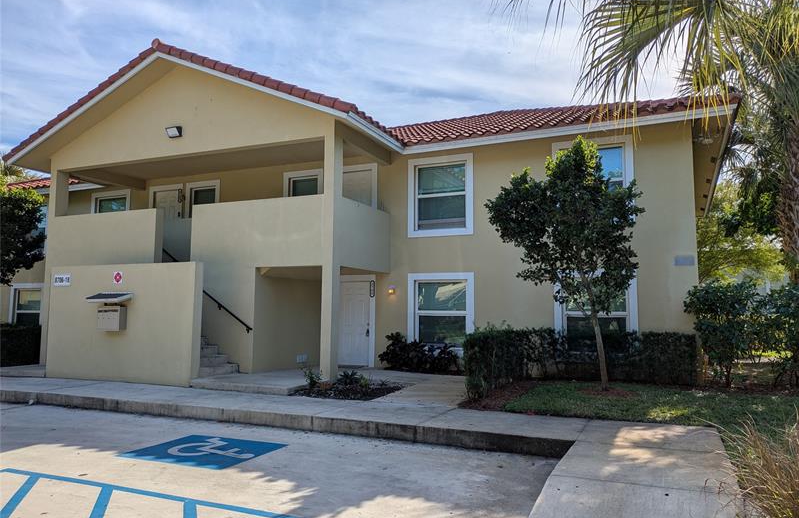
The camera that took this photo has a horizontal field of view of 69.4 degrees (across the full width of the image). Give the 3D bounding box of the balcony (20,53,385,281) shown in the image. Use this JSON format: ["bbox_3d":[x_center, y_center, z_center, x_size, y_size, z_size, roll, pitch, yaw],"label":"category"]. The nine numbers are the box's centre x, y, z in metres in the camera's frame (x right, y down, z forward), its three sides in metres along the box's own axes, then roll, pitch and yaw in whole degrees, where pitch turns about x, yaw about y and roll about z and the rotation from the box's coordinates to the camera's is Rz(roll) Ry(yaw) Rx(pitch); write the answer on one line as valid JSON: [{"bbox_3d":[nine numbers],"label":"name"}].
[{"bbox_3d":[-4.767,-2.076,14.238,9.487,4.848,3.255,-2,-5,24],"label":"balcony"}]

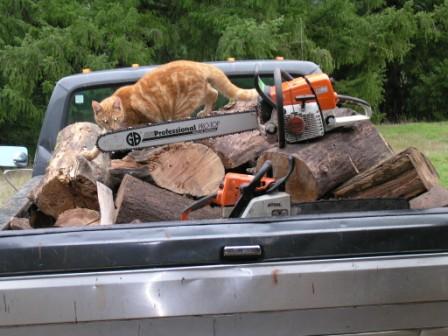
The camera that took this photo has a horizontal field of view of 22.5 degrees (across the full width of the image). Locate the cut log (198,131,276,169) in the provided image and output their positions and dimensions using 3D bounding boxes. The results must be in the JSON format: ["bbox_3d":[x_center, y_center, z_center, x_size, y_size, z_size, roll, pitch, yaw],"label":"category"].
[{"bbox_3d":[0.115,-0.152,4.770,0.220,0.220,0.423,0,13,43],"label":"cut log"}]

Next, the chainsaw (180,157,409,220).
[{"bbox_3d":[0.253,0.093,4.040,0.815,0.270,0.240,-2,2,0],"label":"chainsaw"}]

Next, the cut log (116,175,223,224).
[{"bbox_3d":[-0.187,0.176,4.150,0.403,0.210,0.220,17,-5,-20],"label":"cut log"}]

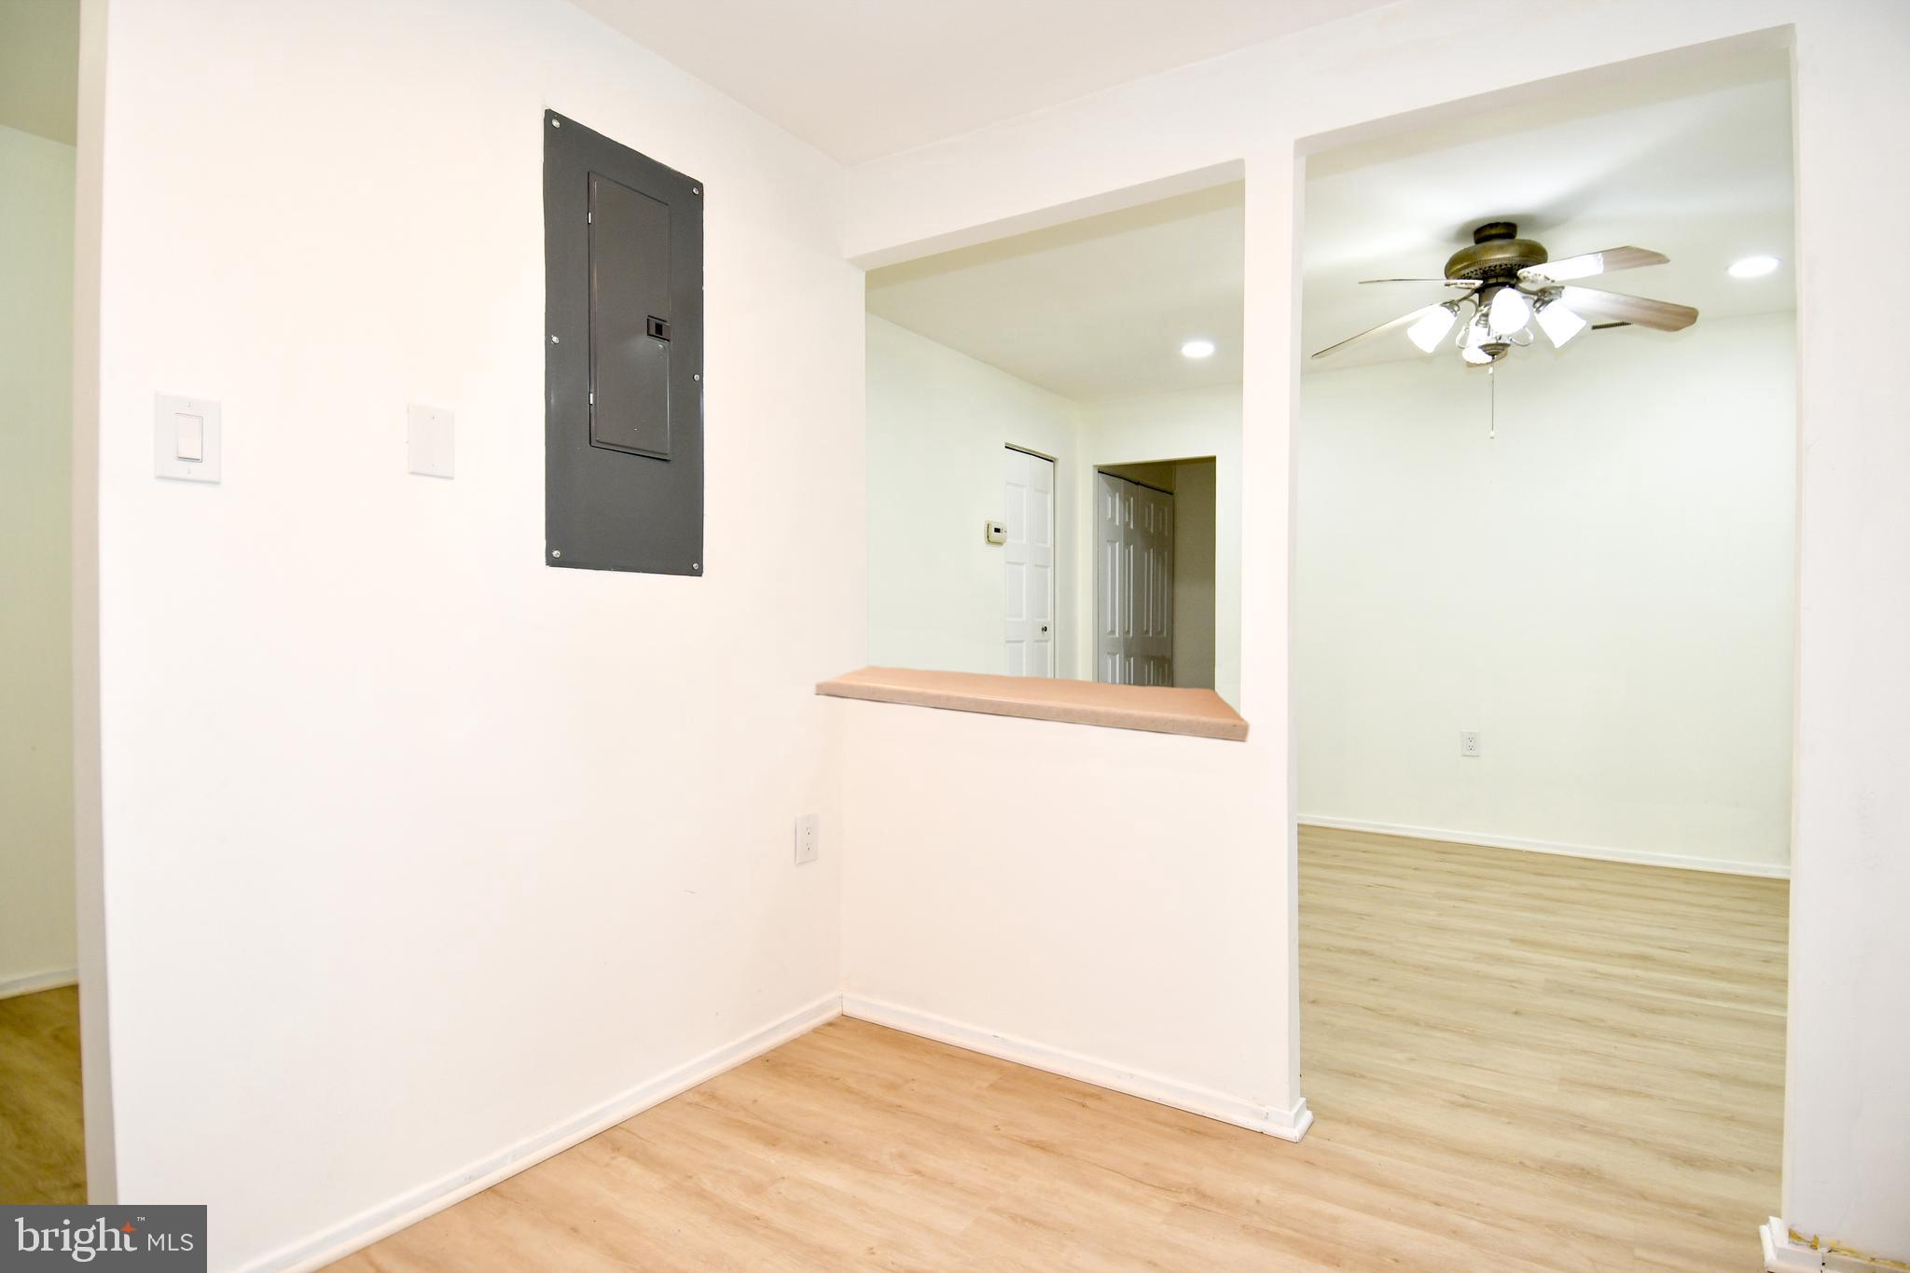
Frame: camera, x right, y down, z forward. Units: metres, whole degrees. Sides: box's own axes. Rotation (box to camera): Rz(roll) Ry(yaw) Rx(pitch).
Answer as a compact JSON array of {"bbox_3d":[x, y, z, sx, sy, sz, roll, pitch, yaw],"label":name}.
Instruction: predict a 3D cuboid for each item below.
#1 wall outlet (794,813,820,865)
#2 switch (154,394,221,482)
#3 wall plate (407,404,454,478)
[{"bbox_3d":[-0.383,0.527,2.480,0.008,0.120,0.077,0,0,33],"label":"wall outlet"},{"bbox_3d":[-1.111,-0.287,1.385,0.010,0.121,0.078,0,0,33],"label":"switch"},{"bbox_3d":[-0.916,-0.341,1.670,0.007,0.121,0.077,0,0,33],"label":"wall plate"}]

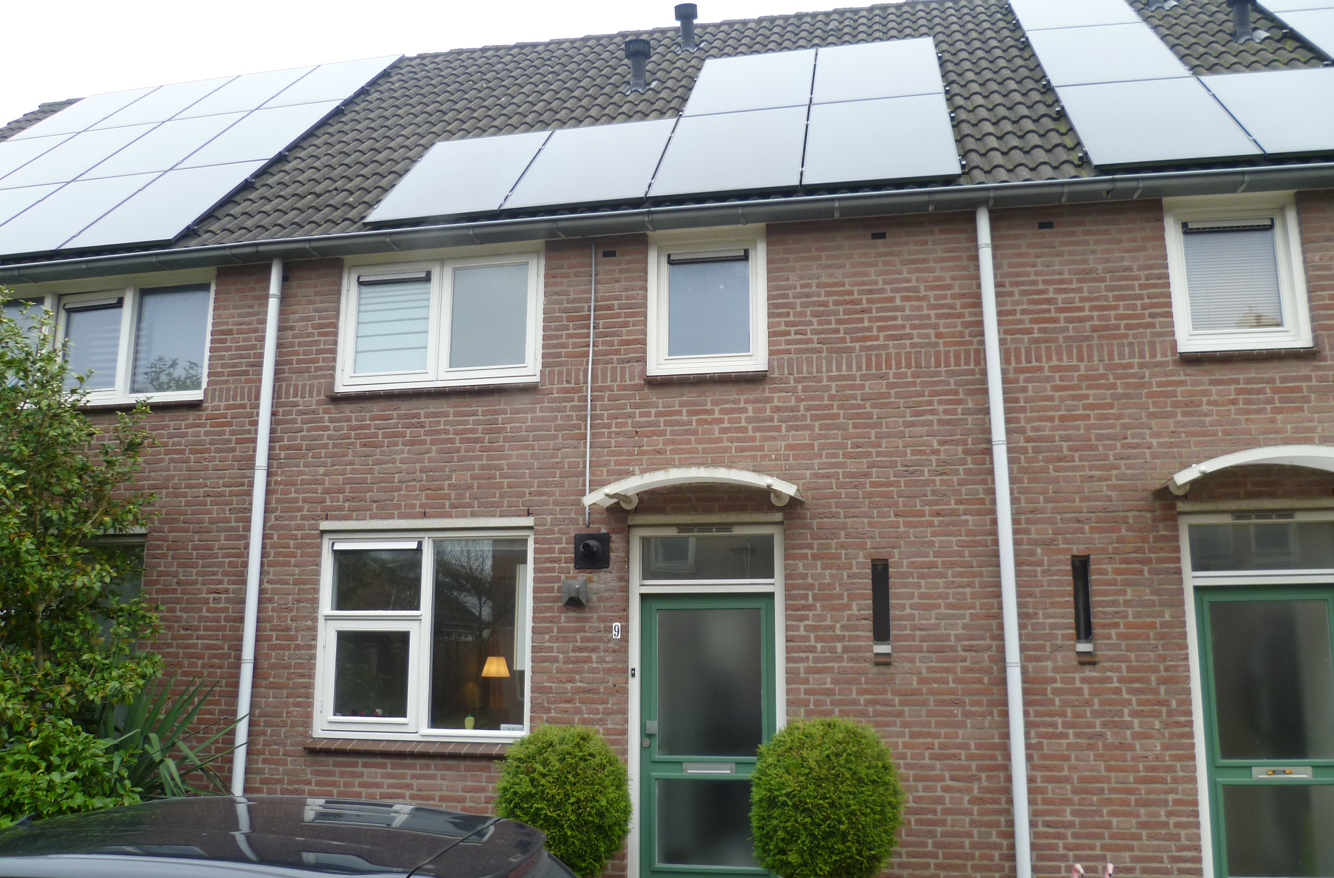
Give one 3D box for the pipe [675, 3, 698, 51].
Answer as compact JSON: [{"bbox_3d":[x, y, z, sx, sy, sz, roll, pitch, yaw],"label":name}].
[{"bbox_3d":[0.200,-4.046,10.754,0.225,0.460,0.225,-2,-11,11],"label":"pipe"}]

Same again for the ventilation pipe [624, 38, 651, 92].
[{"bbox_3d":[-0.268,-3.448,10.105,0.240,0.507,0.240,-2,-11,11],"label":"ventilation pipe"}]

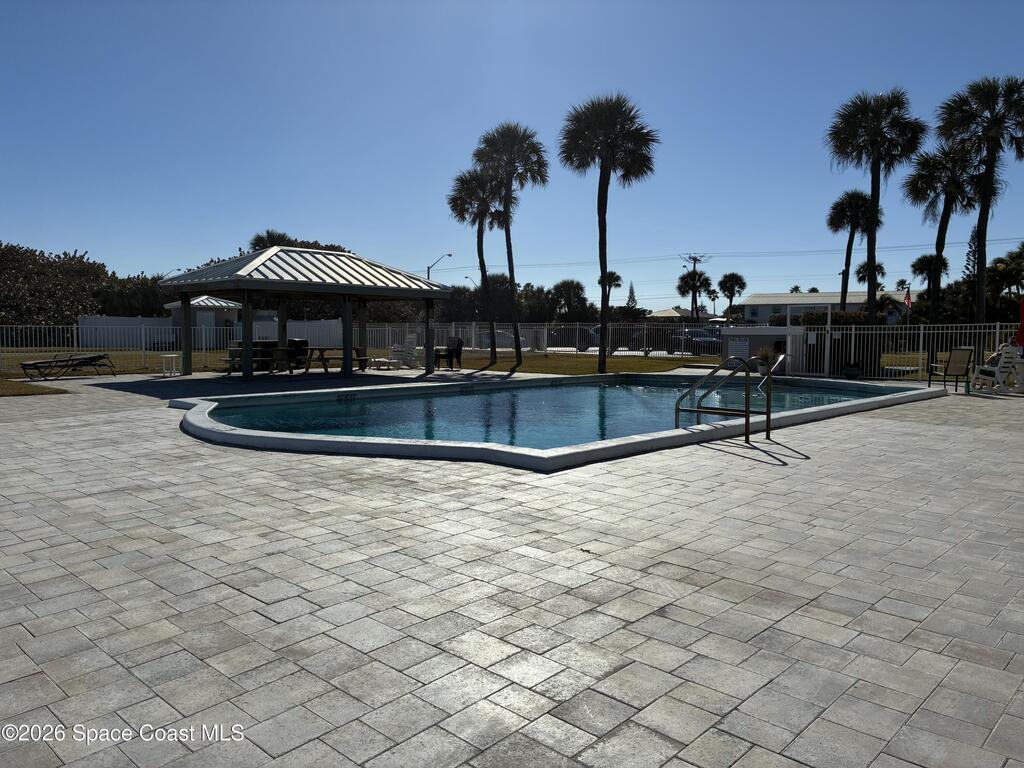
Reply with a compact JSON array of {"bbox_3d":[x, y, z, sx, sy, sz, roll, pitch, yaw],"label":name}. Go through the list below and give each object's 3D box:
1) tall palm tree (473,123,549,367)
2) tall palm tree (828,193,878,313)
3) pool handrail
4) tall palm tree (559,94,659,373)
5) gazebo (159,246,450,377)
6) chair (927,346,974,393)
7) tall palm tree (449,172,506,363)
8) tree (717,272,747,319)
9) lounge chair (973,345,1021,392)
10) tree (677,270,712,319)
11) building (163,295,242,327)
[{"bbox_3d":[-0.059,-5.461,30.000,2.876,9.479,2.876,0,3,0],"label":"tall palm tree"},{"bbox_3d":[15.985,-5.049,36.000,2.452,8.017,2.452,0,3,0],"label":"tall palm tree"},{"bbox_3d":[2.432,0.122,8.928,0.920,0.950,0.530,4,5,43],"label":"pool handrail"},{"bbox_3d":[3.011,-4.689,24.000,3.027,8.691,3.027,0,3,0],"label":"tall palm tree"},{"bbox_3d":[-6.350,-2.324,24.159,4.880,3.800,7.350,4,5,43],"label":"gazebo"},{"bbox_3d":[9.257,-0.278,16.200,0.600,0.960,0.720,0,4,-3],"label":"chair"},{"bbox_3d":[-1.410,-4.566,29.700,2.173,7.665,2.173,0,3,0],"label":"tall palm tree"},{"bbox_3d":[18.836,-6.212,66.000,2.497,6.713,2.497,0,3,0],"label":"tree"},{"bbox_3d":[10.006,-0.310,15.900,0.750,0.980,0.820,-2,4,-37],"label":"lounge chair"},{"bbox_3d":[14.712,-5.895,62.000,2.815,6.510,2.815,0,3,0],"label":"tree"},{"bbox_3d":[-14.892,-2.839,37.346,2.750,3.000,2.750,4,5,43],"label":"building"}]

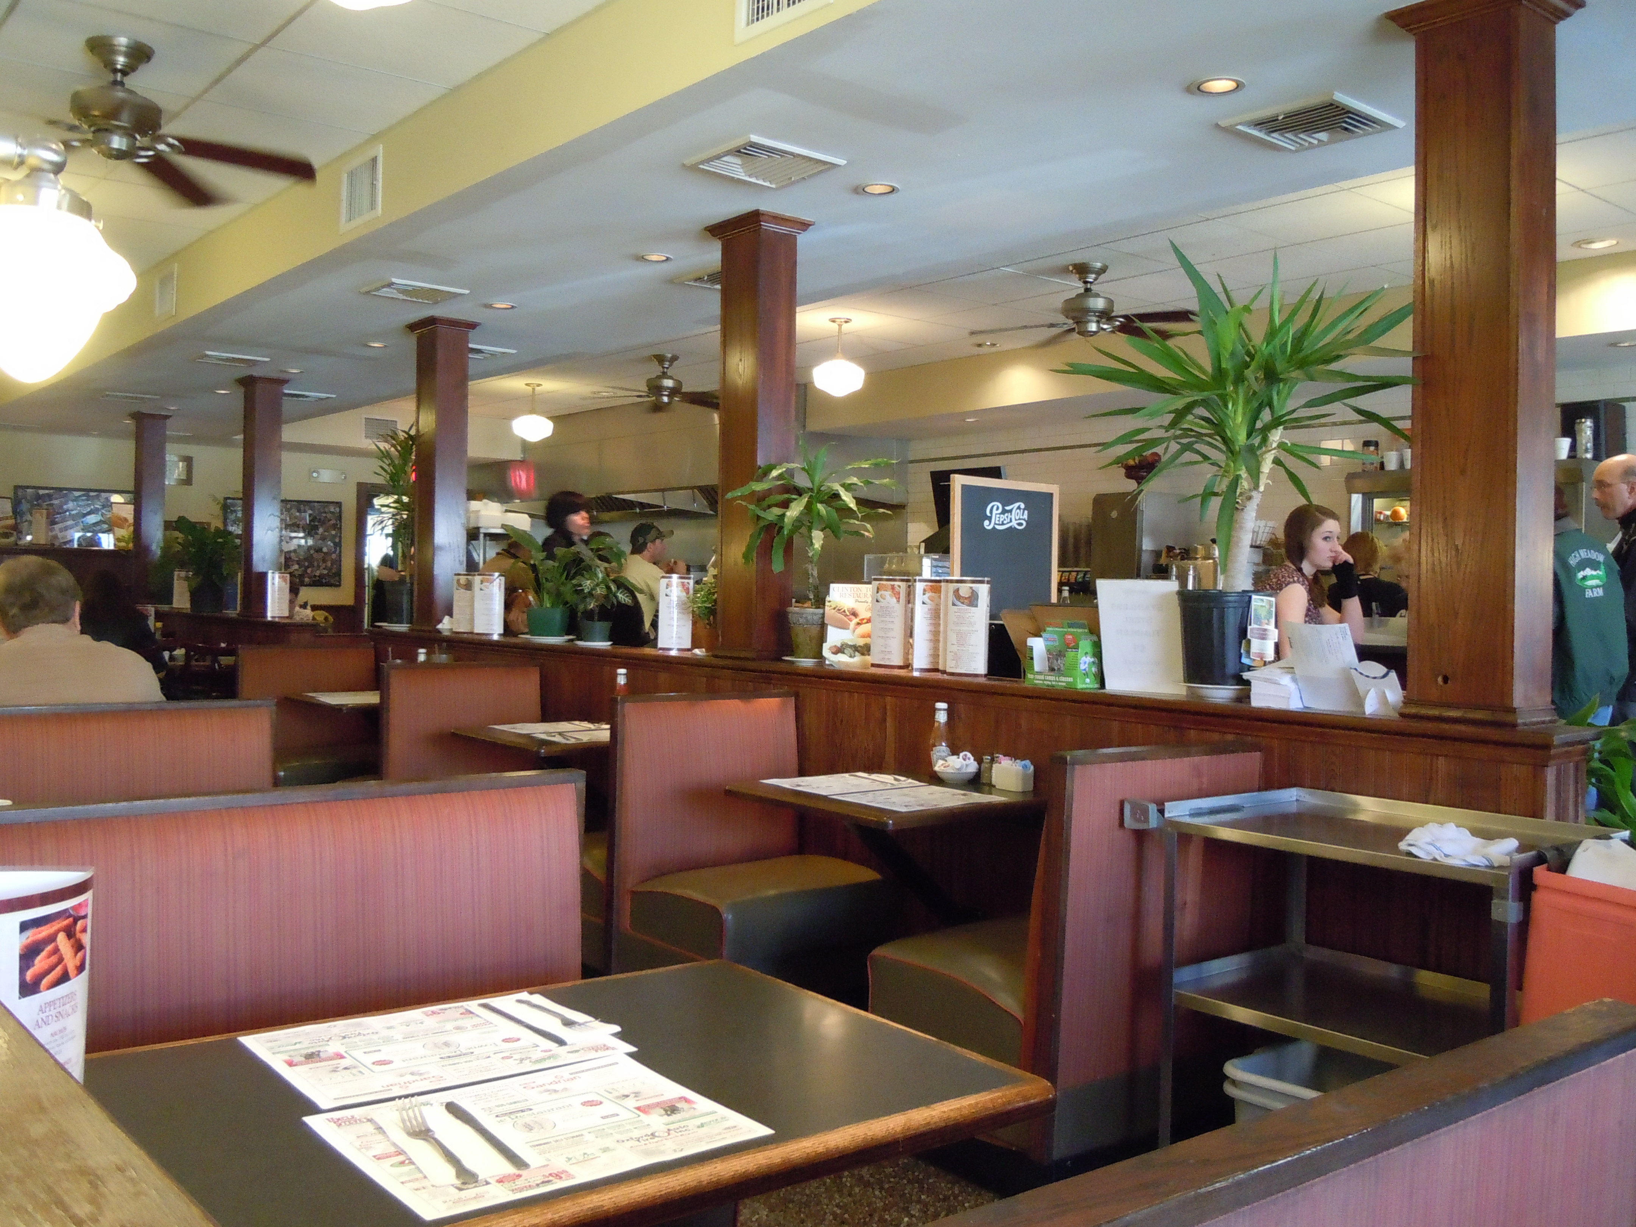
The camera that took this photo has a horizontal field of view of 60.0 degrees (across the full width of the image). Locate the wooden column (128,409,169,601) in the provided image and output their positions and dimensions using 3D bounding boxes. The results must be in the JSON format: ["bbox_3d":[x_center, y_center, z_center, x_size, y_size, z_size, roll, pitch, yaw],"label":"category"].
[{"bbox_3d":[-4.936,-0.748,10.508,0.245,1.440,0.320,1,1,-39],"label":"wooden column"}]

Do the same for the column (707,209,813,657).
[{"bbox_3d":[-0.217,-0.581,4.799,0.245,1.462,0.325,1,1,-39],"label":"column"}]

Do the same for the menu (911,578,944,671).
[{"bbox_3d":[0.343,0.030,4.206,0.125,0.285,0.090,2,1,34],"label":"menu"}]

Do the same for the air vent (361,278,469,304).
[{"bbox_3d":[-1.670,-1.328,5.878,0.345,0.035,0.345,1,1,-39],"label":"air vent"}]

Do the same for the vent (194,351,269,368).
[{"bbox_3d":[-3.308,-1.417,7.973,0.340,0.025,0.340,1,1,-39],"label":"vent"}]

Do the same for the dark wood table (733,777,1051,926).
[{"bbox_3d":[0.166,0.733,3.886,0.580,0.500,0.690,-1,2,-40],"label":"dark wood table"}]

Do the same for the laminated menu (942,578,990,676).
[{"bbox_3d":[0.426,0.035,4.058,0.125,0.285,0.090,2,1,38],"label":"laminated menu"}]

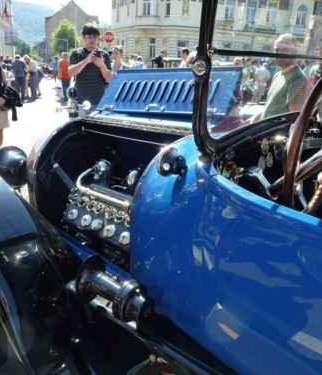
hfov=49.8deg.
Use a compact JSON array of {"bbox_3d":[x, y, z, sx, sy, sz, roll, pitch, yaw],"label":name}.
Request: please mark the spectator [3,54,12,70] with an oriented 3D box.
[{"bbox_3d":[-7.784,-5.933,17.768,0.480,1.600,0.320,-2,20,-12],"label":"spectator"}]

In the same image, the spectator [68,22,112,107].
[{"bbox_3d":[-0.702,-0.678,3.557,0.520,1.840,0.450,-2,20,-12],"label":"spectator"}]

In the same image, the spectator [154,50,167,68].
[{"bbox_3d":[-0.028,-2.501,8.804,0.340,1.820,0.480,13,22,27],"label":"spectator"}]

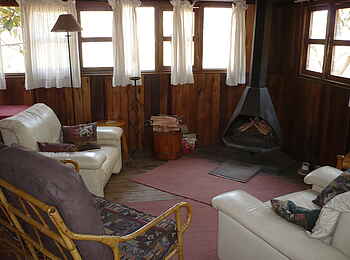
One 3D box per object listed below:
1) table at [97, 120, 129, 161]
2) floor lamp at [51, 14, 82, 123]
[{"bbox_3d":[-0.810,0.165,4.451,0.410,0.470,0.340,-2,15,-8],"label":"table"},{"bbox_3d":[-1.220,-0.448,4.215,0.375,1.774,0.375,-2,15,-8],"label":"floor lamp"}]

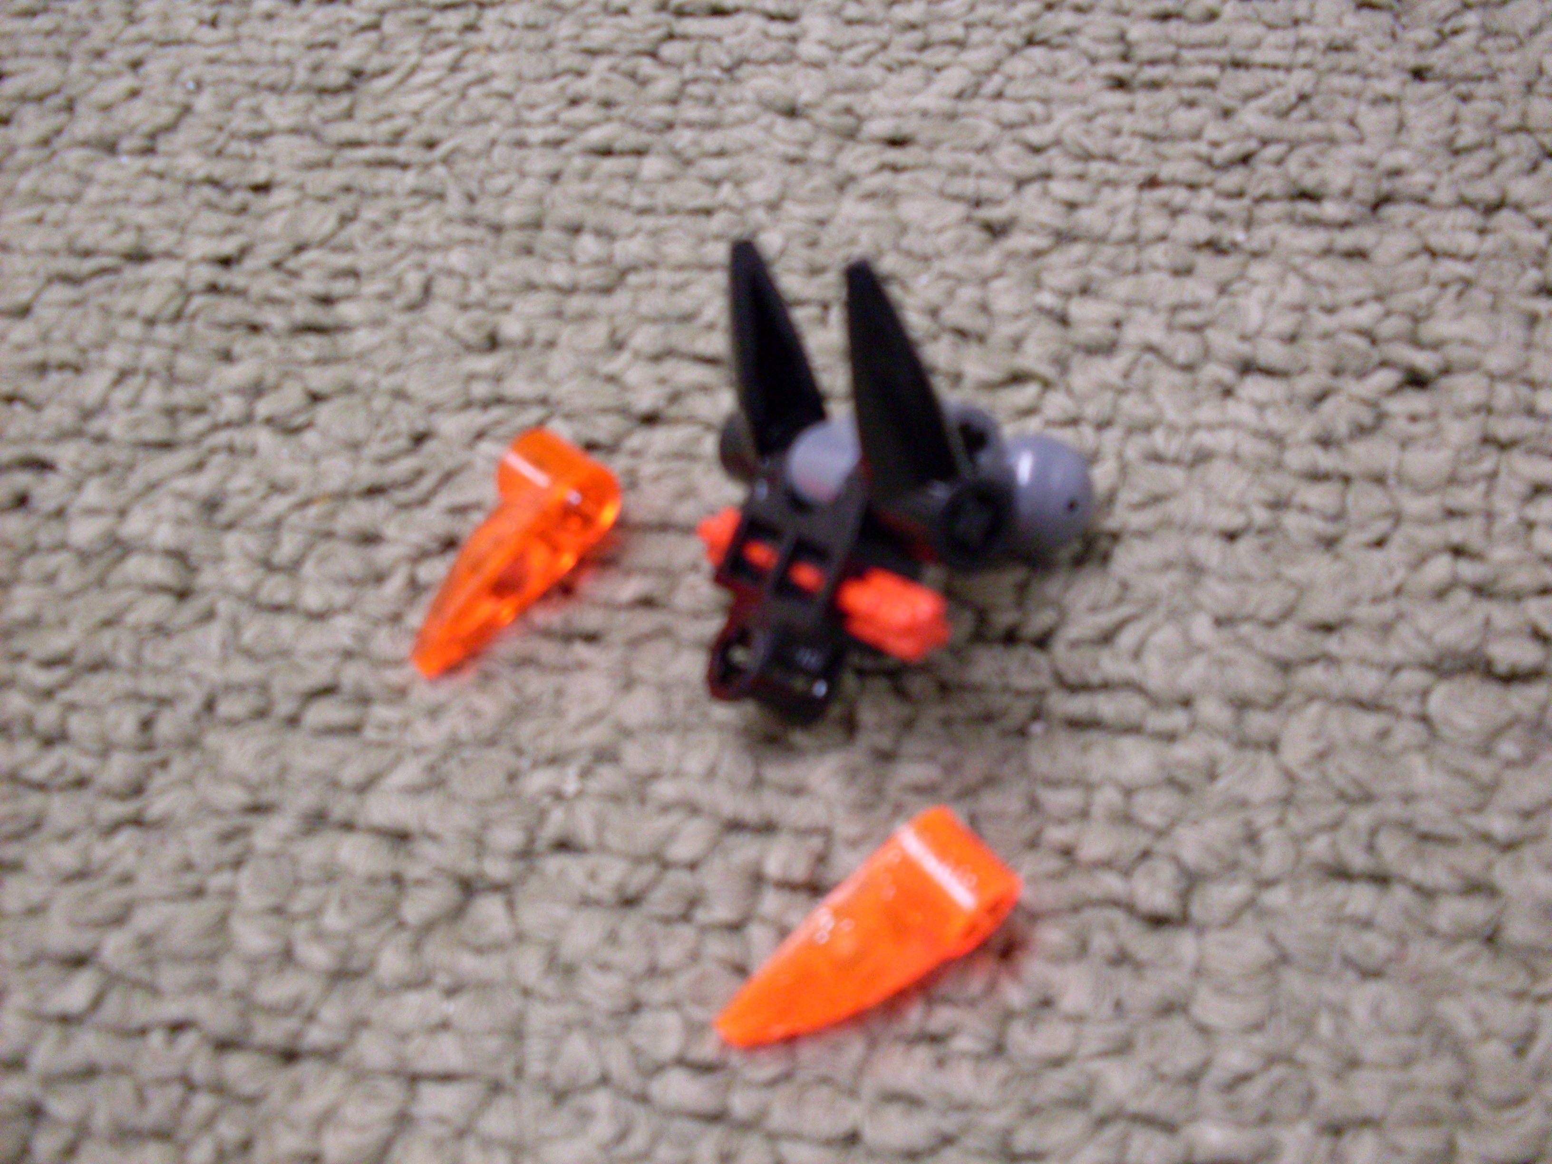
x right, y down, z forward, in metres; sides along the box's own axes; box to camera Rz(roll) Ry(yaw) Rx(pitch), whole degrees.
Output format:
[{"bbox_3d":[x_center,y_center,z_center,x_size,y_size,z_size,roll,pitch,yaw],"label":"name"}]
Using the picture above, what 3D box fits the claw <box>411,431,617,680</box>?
[{"bbox_3d":[-0.024,-0.002,0.148,0.008,0.008,0.024,26,62,15],"label":"claw"}]

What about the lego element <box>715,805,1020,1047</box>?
[{"bbox_3d":[0.007,0.027,0.130,0.024,0.008,0.008,-33,64,-19],"label":"lego element"}]

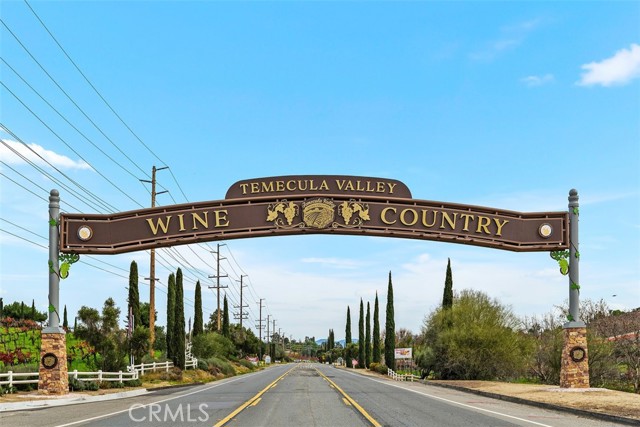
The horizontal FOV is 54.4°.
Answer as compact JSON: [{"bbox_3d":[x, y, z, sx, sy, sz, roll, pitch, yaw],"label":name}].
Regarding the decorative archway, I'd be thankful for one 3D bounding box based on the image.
[{"bbox_3d":[-0.142,2.826,25.300,21.700,8.500,1.250,0,-3,-3],"label":"decorative archway"}]

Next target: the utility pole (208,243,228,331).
[{"bbox_3d":[-14.353,12.232,88.000,2.850,16.262,0.500,0,-4,-1],"label":"utility pole"}]

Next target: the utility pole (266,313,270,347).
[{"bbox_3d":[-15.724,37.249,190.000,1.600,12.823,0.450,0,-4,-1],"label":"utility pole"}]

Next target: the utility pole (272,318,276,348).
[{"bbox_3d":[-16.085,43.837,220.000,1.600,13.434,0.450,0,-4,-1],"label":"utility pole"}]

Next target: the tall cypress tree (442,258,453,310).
[{"bbox_3d":[9.834,7.829,48.000,1.050,8.716,1.050,0,-4,-1],"label":"tall cypress tree"}]

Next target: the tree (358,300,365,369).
[{"bbox_3d":[5.268,15.234,79.000,0.800,8.886,0.800,0,-4,-1],"label":"tree"}]

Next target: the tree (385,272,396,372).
[{"bbox_3d":[6.344,9.629,56.000,1.100,8.999,1.100,0,-4,-1],"label":"tree"}]

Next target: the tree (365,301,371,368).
[{"bbox_3d":[5.572,14.194,73.000,0.800,7.977,0.800,0,-4,-1],"label":"tree"}]

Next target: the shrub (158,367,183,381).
[{"bbox_3d":[-8.408,8.999,35.000,1.400,0.787,1.200,0,-4,-1],"label":"shrub"}]

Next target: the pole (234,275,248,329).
[{"bbox_3d":[-14.759,19.271,117.000,2.800,15.605,0.500,0,-4,-1],"label":"pole"}]

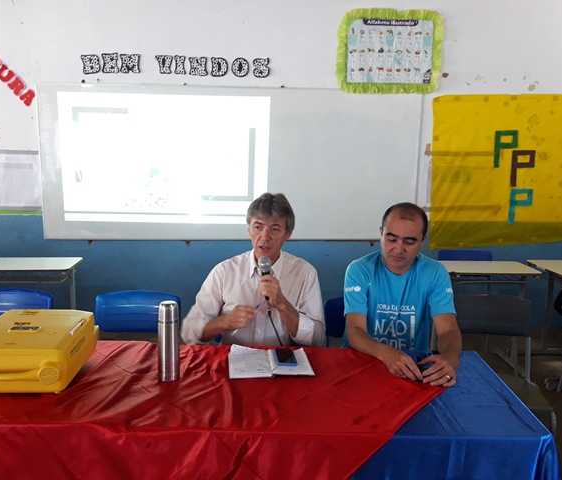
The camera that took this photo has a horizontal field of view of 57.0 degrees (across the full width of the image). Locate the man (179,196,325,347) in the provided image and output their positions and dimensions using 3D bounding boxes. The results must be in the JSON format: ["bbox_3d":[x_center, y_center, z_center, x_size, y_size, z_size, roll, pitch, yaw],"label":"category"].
[{"bbox_3d":[-0.106,0.487,2.035,0.580,1.320,0.740,1,9,5],"label":"man"}]

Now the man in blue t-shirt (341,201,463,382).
[{"bbox_3d":[0.474,0.511,2.017,0.520,1.290,0.780,2,9,7],"label":"man in blue t-shirt"}]

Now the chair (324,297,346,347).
[{"bbox_3d":[0.402,0.700,2.309,0.430,0.830,0.510,1,9,0],"label":"chair"}]

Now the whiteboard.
[{"bbox_3d":[-0.382,-0.611,4.239,3.091,1.236,0.030,0,9,-3],"label":"whiteboard"}]

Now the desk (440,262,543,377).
[{"bbox_3d":[1.499,0.545,3.831,0.610,0.710,0.480,1,9,4],"label":"desk"}]

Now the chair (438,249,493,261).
[{"bbox_3d":[1.414,0.489,3.893,0.430,0.800,0.510,1,9,3],"label":"chair"}]

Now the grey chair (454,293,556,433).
[{"bbox_3d":[0.932,0.701,2.308,0.430,0.840,0.520,2,9,7],"label":"grey chair"}]

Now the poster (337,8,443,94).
[{"bbox_3d":[0.877,-1.510,4.147,0.846,0.652,0.040,0,9,-3],"label":"poster"}]

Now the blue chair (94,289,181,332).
[{"bbox_3d":[-0.698,0.679,2.358,0.430,0.830,0.510,1,9,0],"label":"blue chair"}]

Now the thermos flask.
[{"bbox_3d":[-0.353,0.319,1.626,0.066,0.250,0.066,1,9,0],"label":"thermos flask"}]

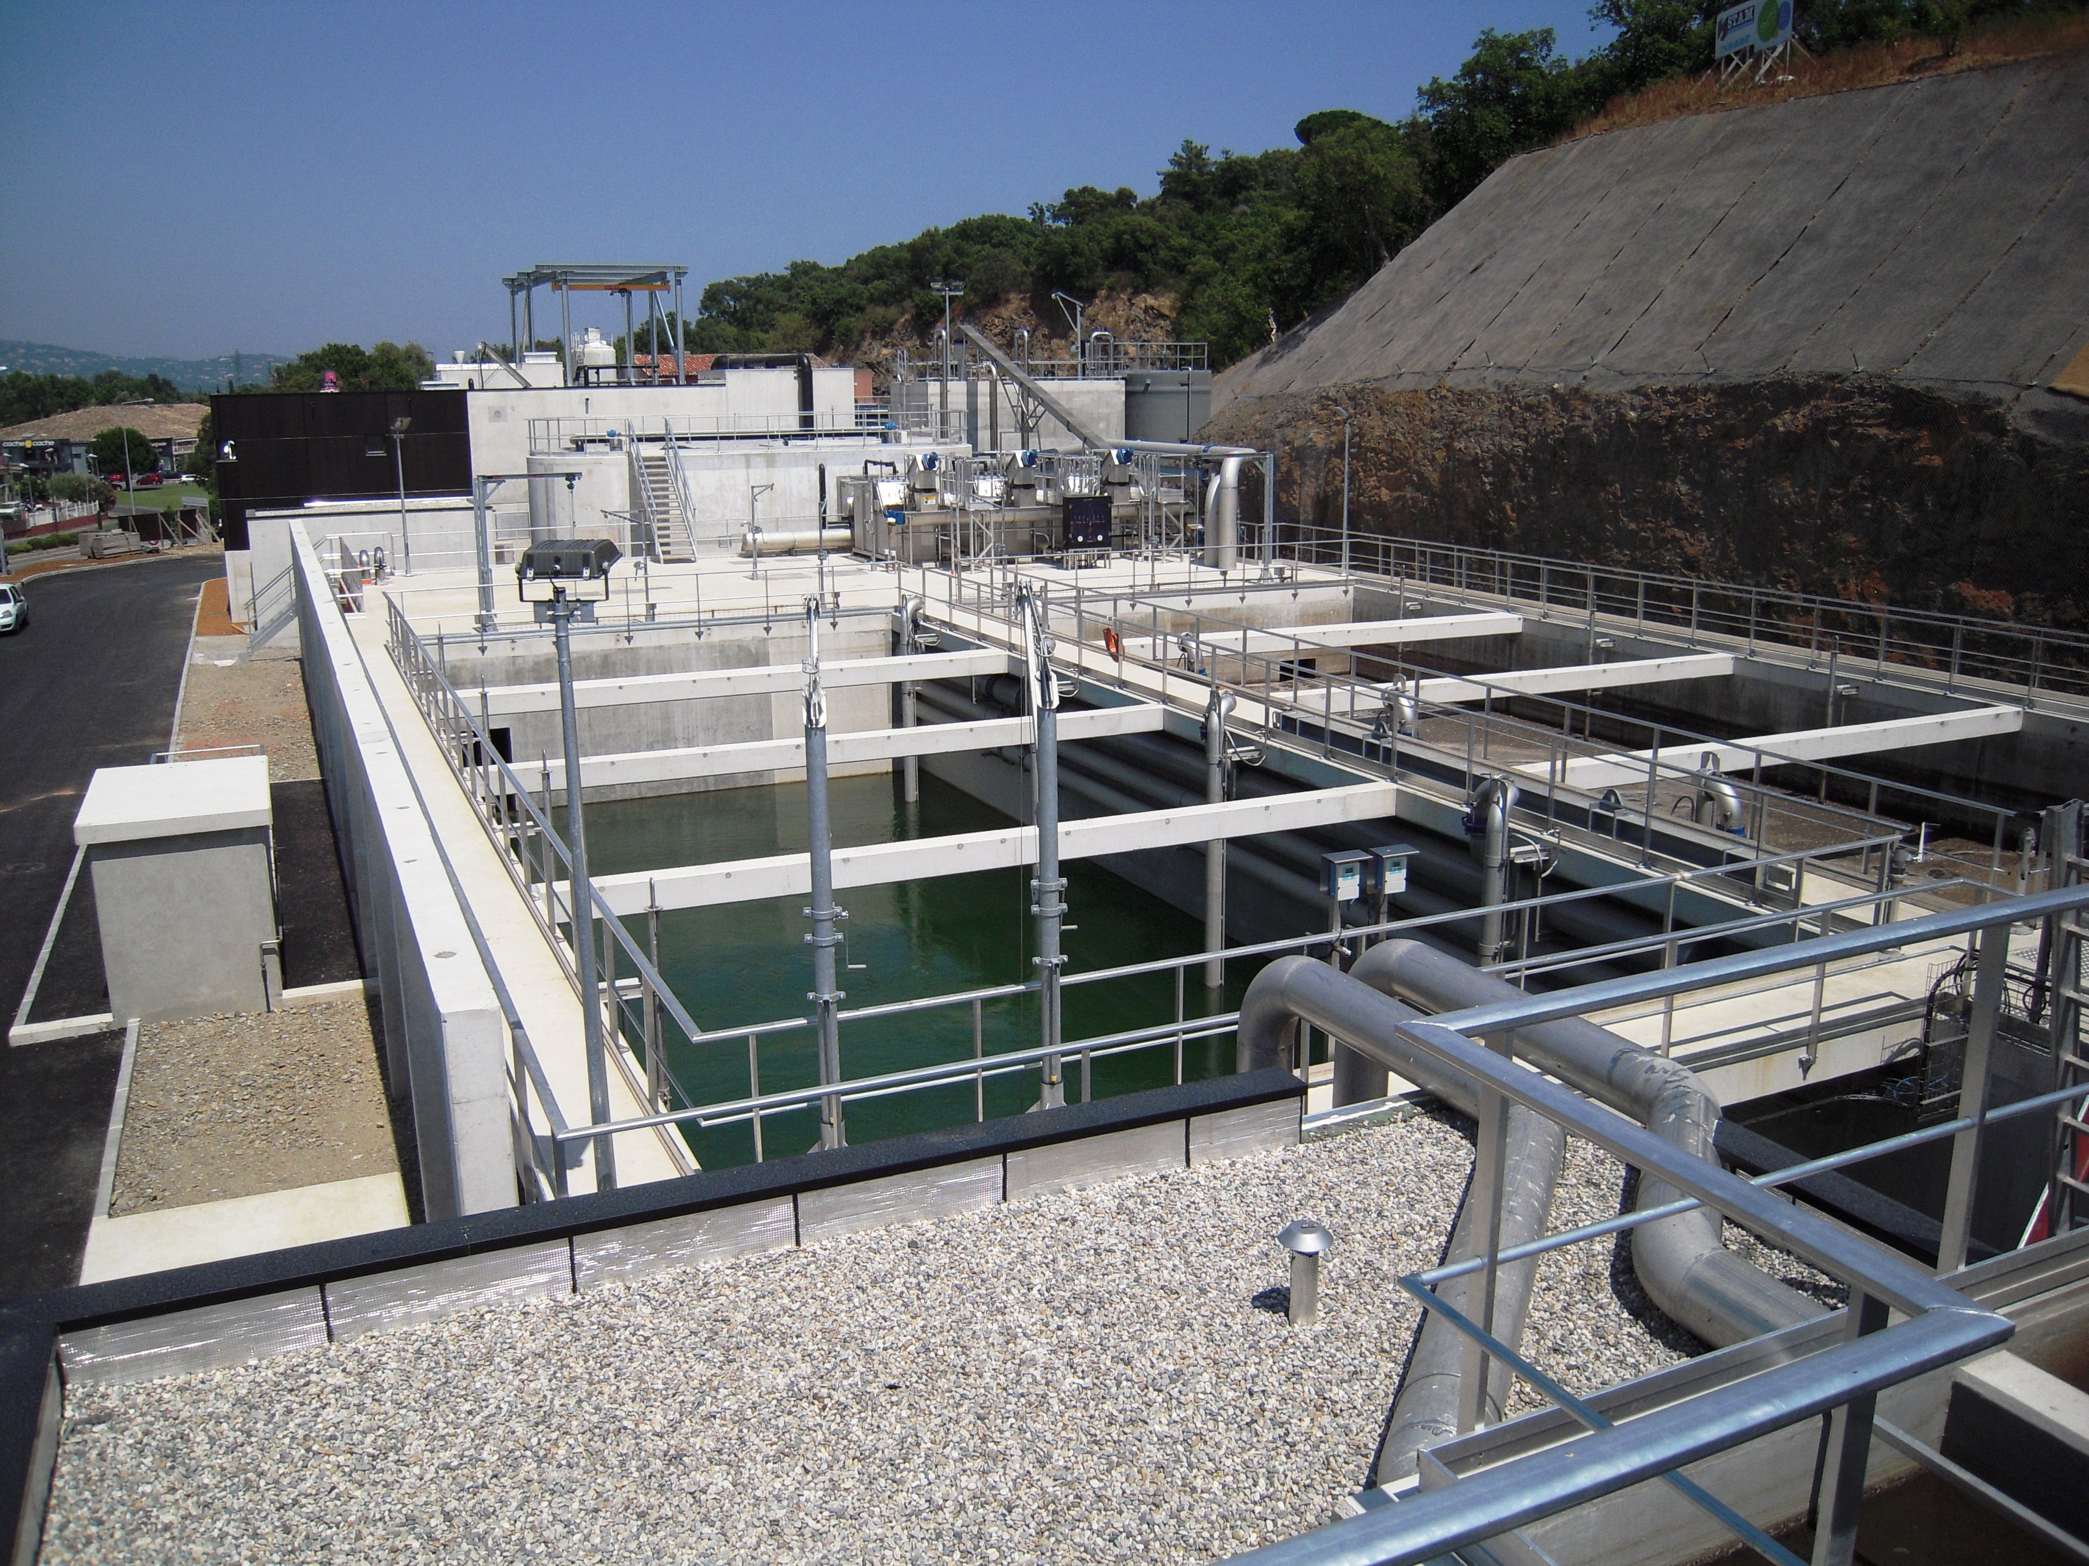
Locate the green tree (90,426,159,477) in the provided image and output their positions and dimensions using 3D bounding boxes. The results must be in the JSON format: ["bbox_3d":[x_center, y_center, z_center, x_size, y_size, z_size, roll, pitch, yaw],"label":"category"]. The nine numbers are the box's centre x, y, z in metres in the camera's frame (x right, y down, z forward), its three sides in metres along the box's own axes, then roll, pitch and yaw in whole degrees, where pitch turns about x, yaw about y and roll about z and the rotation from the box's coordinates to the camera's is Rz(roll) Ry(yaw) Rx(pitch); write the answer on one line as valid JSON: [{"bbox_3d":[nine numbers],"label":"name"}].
[{"bbox_3d":[-89.471,-31.943,164.544,6.600,6.200,6.600,-6,15,-24],"label":"green tree"}]

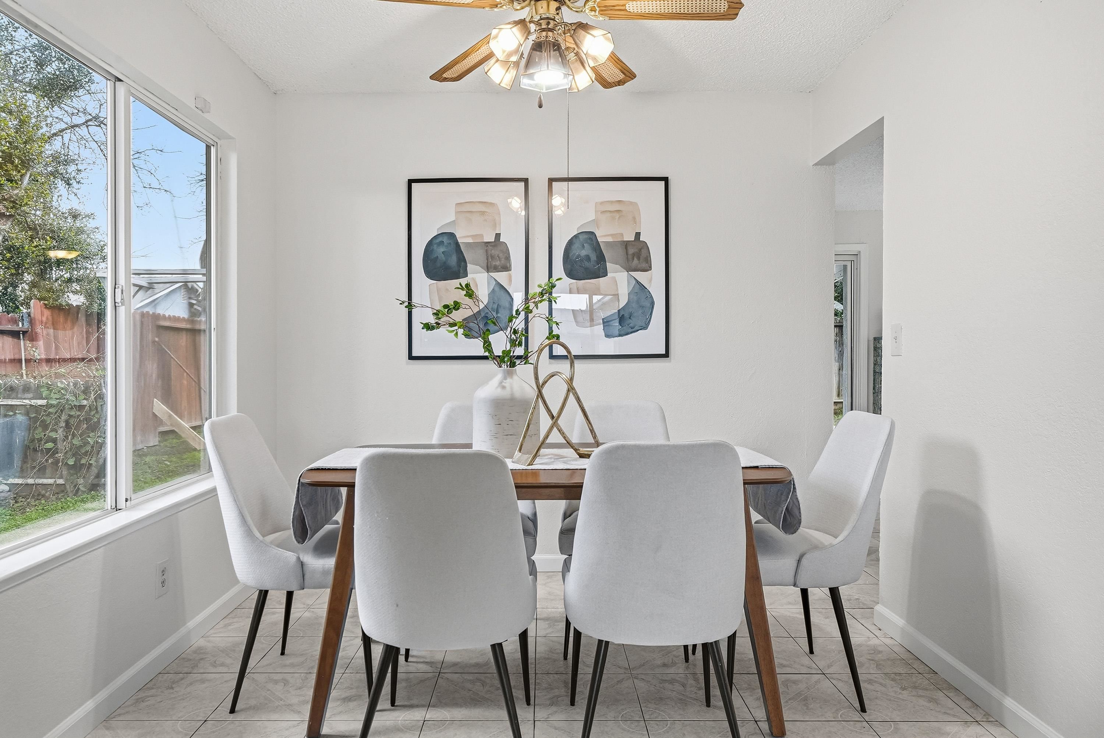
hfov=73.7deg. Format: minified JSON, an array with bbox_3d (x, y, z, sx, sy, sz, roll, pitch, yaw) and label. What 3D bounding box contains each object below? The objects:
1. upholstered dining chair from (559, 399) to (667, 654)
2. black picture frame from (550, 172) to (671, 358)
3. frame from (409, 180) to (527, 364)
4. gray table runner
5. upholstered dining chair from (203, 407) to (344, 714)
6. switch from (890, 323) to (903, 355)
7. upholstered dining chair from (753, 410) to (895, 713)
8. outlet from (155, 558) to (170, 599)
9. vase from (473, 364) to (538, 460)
[{"bbox_3d":[0.282,0.589,2.886,0.495,0.900,0.600,0,1,4],"label":"upholstered dining chair"},{"bbox_3d":[0.285,-0.506,3.704,0.609,0.915,0.025,0,1,-1],"label":"black picture frame"},{"bbox_3d":[-0.420,-0.502,3.704,0.609,0.915,0.025,0,1,-1],"label":"frame"},{"bbox_3d":[-0.021,0.424,2.569,1.600,0.245,0.490,0,1,-1],"label":"gray table runner"},{"bbox_3d":[-0.812,0.598,2.483,0.600,0.900,0.495,0,1,-1],"label":"upholstered dining chair"},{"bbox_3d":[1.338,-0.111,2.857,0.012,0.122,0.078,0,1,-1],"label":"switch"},{"bbox_3d":[0.784,0.598,2.483,0.600,0.900,0.495,0,1,-1],"label":"upholstered dining chair"},{"bbox_3d":[-1.373,0.738,2.597,0.010,0.120,0.078,0,1,-1],"label":"outlet"},{"bbox_3d":[-0.164,0.148,2.624,0.240,0.315,0.240,0,1,-1],"label":"vase"}]

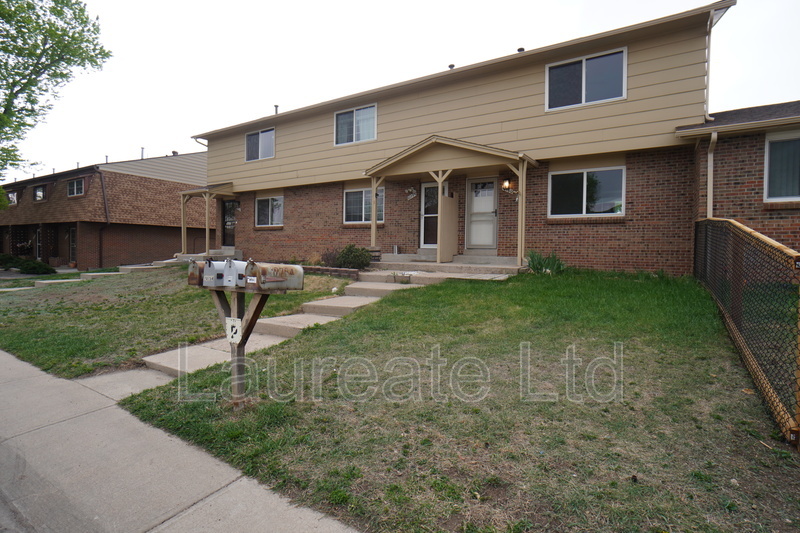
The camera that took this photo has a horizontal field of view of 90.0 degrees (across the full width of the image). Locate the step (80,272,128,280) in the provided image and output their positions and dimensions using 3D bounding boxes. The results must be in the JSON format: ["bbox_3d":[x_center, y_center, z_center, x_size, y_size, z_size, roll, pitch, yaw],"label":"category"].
[{"bbox_3d":[-10.687,0.364,14.547,0.910,0.185,1.220,2,2,32],"label":"step"}]

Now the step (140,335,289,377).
[{"bbox_3d":[-2.381,1.196,5.433,1.130,0.140,1.550,2,3,32],"label":"step"}]

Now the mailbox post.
[{"bbox_3d":[-1.484,0.623,3.816,1.080,1.380,0.480,2,3,32],"label":"mailbox post"}]

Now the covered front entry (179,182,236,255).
[{"bbox_3d":[-8.423,-2.087,17.603,2.150,3.080,1.450,2,2,32],"label":"covered front entry"}]

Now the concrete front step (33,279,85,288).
[{"bbox_3d":[-11.339,0.592,13.509,0.910,0.180,1.220,2,2,32],"label":"concrete front step"}]

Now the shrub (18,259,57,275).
[{"bbox_3d":[-18.543,0.000,20.400,1.700,0.800,1.500,2,2,32],"label":"shrub"}]

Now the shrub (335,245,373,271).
[{"bbox_3d":[-1.362,-0.268,11.734,1.100,0.760,1.050,1,2,0],"label":"shrub"}]

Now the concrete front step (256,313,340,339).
[{"bbox_3d":[-1.603,0.976,6.674,1.190,0.175,1.190,2,2,32],"label":"concrete front step"}]

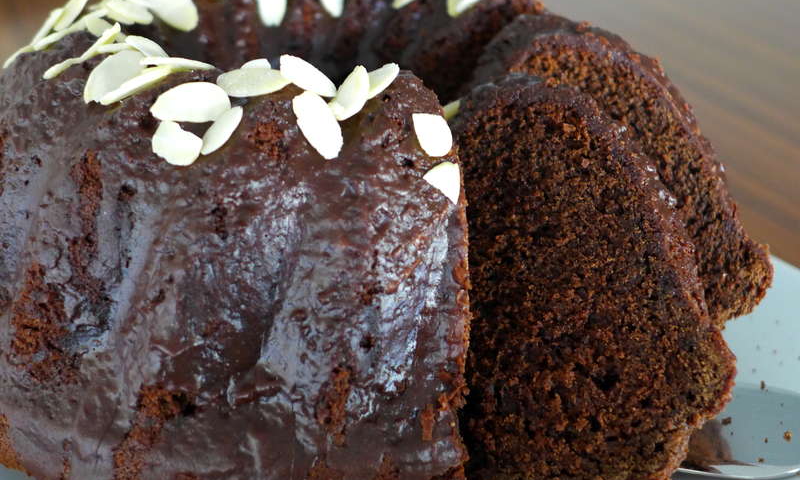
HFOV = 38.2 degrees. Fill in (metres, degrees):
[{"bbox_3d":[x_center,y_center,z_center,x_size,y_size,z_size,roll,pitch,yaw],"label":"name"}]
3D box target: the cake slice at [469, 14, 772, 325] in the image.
[{"bbox_3d":[0.056,-0.014,0.318,0.087,0.095,0.040,-6,23,-15],"label":"cake slice"}]

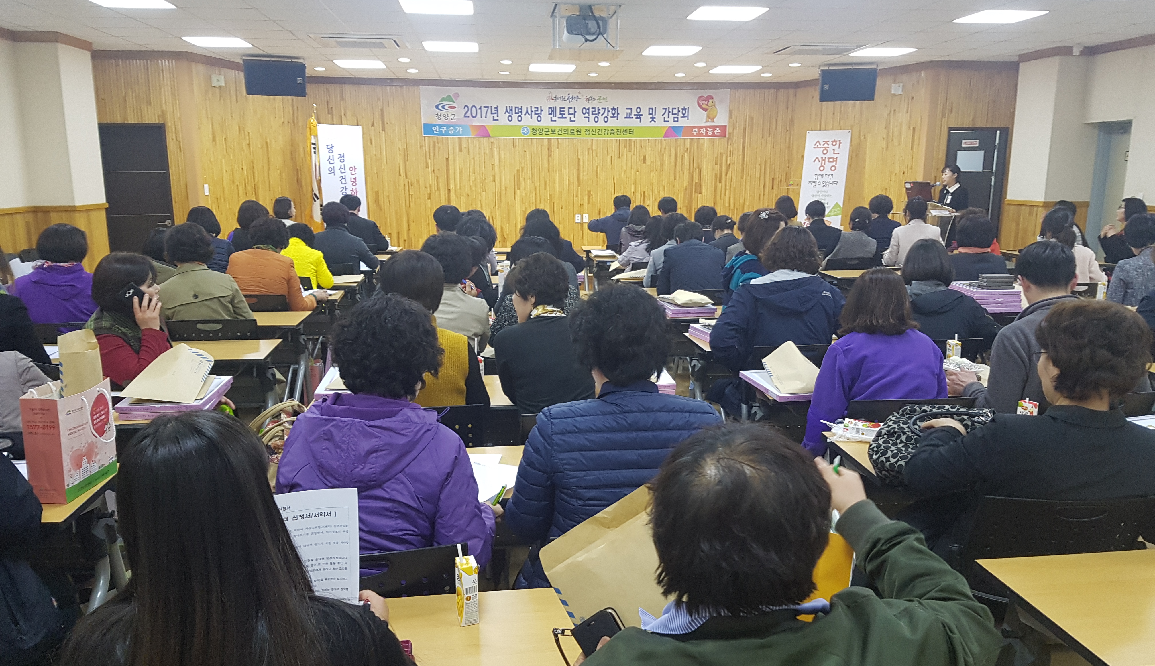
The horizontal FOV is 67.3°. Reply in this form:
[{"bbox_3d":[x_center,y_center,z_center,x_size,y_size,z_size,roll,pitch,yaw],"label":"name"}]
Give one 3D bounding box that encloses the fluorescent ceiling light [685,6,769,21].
[{"bbox_3d":[1.345,-2.895,7.812,0.605,0.060,0.605,-1,10,-5],"label":"fluorescent ceiling light"}]

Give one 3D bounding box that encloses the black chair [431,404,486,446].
[{"bbox_3d":[-0.556,0.612,3.108,0.480,0.820,0.530,-1,10,-5],"label":"black chair"}]

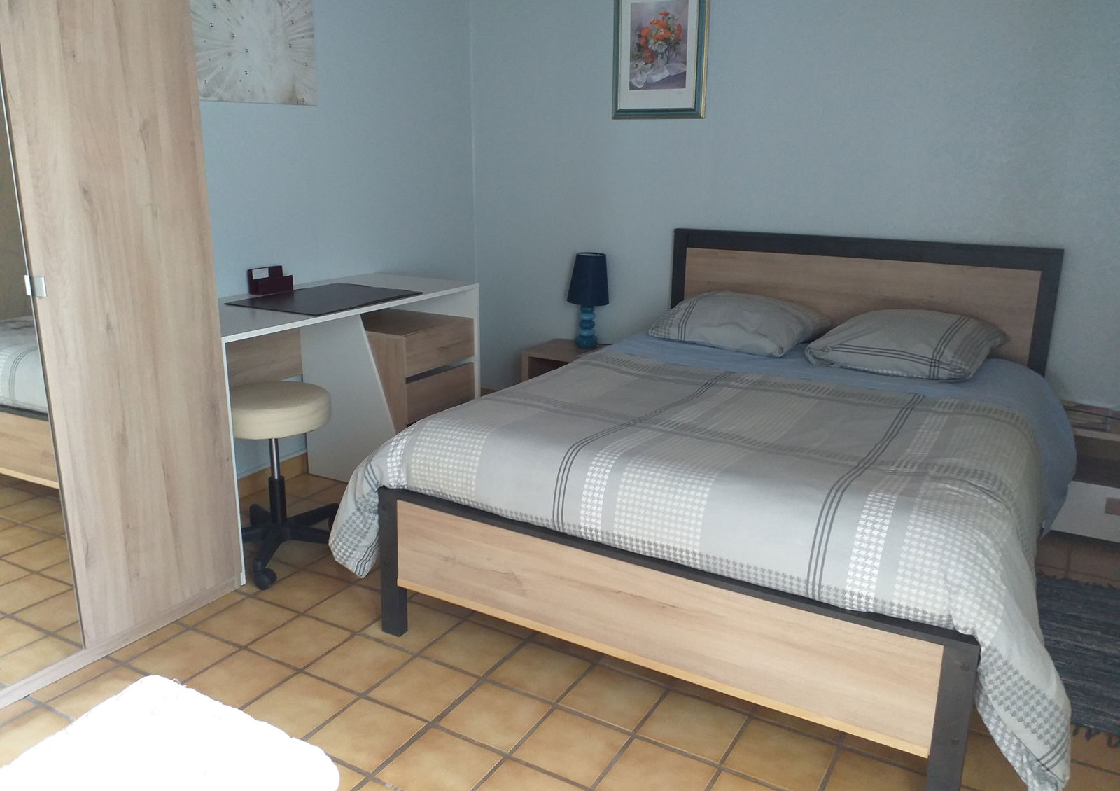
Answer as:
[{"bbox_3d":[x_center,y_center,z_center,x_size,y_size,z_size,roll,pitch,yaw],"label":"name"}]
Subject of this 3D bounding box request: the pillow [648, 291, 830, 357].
[{"bbox_3d":[0.691,-0.315,3.358,0.580,0.190,0.480,10,18,30],"label":"pillow"}]

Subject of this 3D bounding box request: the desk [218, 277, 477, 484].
[{"bbox_3d":[-0.892,0.027,3.180,0.547,0.788,1.282,9,17,29],"label":"desk"}]

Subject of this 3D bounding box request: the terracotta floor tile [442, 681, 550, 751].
[{"bbox_3d":[-0.151,0.754,1.977,0.195,0.010,0.195,9,17,28],"label":"terracotta floor tile"}]

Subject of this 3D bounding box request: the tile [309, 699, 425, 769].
[{"bbox_3d":[-0.436,0.767,1.902,0.195,0.010,0.195,9,17,28],"label":"tile"}]

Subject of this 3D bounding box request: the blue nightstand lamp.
[{"bbox_3d":[0.128,-0.432,3.921,0.215,0.436,0.215,1,15,0],"label":"blue nightstand lamp"}]

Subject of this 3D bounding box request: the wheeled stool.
[{"bbox_3d":[-0.915,0.257,2.726,0.530,0.541,0.530,9,17,28],"label":"wheeled stool"}]

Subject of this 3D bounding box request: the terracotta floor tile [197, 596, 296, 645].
[{"bbox_3d":[-0.878,0.635,2.370,0.195,0.010,0.195,9,17,28],"label":"terracotta floor tile"}]

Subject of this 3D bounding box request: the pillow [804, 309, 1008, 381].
[{"bbox_3d":[1.240,-0.212,3.023,0.590,0.190,0.480,10,18,30],"label":"pillow"}]

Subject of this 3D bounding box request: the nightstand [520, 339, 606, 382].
[{"bbox_3d":[0.099,0.007,3.971,0.460,0.438,0.332,10,18,30],"label":"nightstand"}]

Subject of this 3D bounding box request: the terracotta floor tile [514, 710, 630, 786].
[{"bbox_3d":[0.028,0.783,1.879,0.195,0.010,0.195,9,17,28],"label":"terracotta floor tile"}]

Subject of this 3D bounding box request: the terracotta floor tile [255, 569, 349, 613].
[{"bbox_3d":[-0.790,0.606,2.581,0.195,0.012,0.195,9,17,28],"label":"terracotta floor tile"}]

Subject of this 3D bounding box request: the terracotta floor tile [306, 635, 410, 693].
[{"bbox_3d":[-0.530,0.710,2.210,0.195,0.012,0.195,9,17,28],"label":"terracotta floor tile"}]

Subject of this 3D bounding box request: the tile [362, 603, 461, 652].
[{"bbox_3d":[-0.414,0.651,2.351,0.195,0.010,0.195,9,17,28],"label":"tile"}]

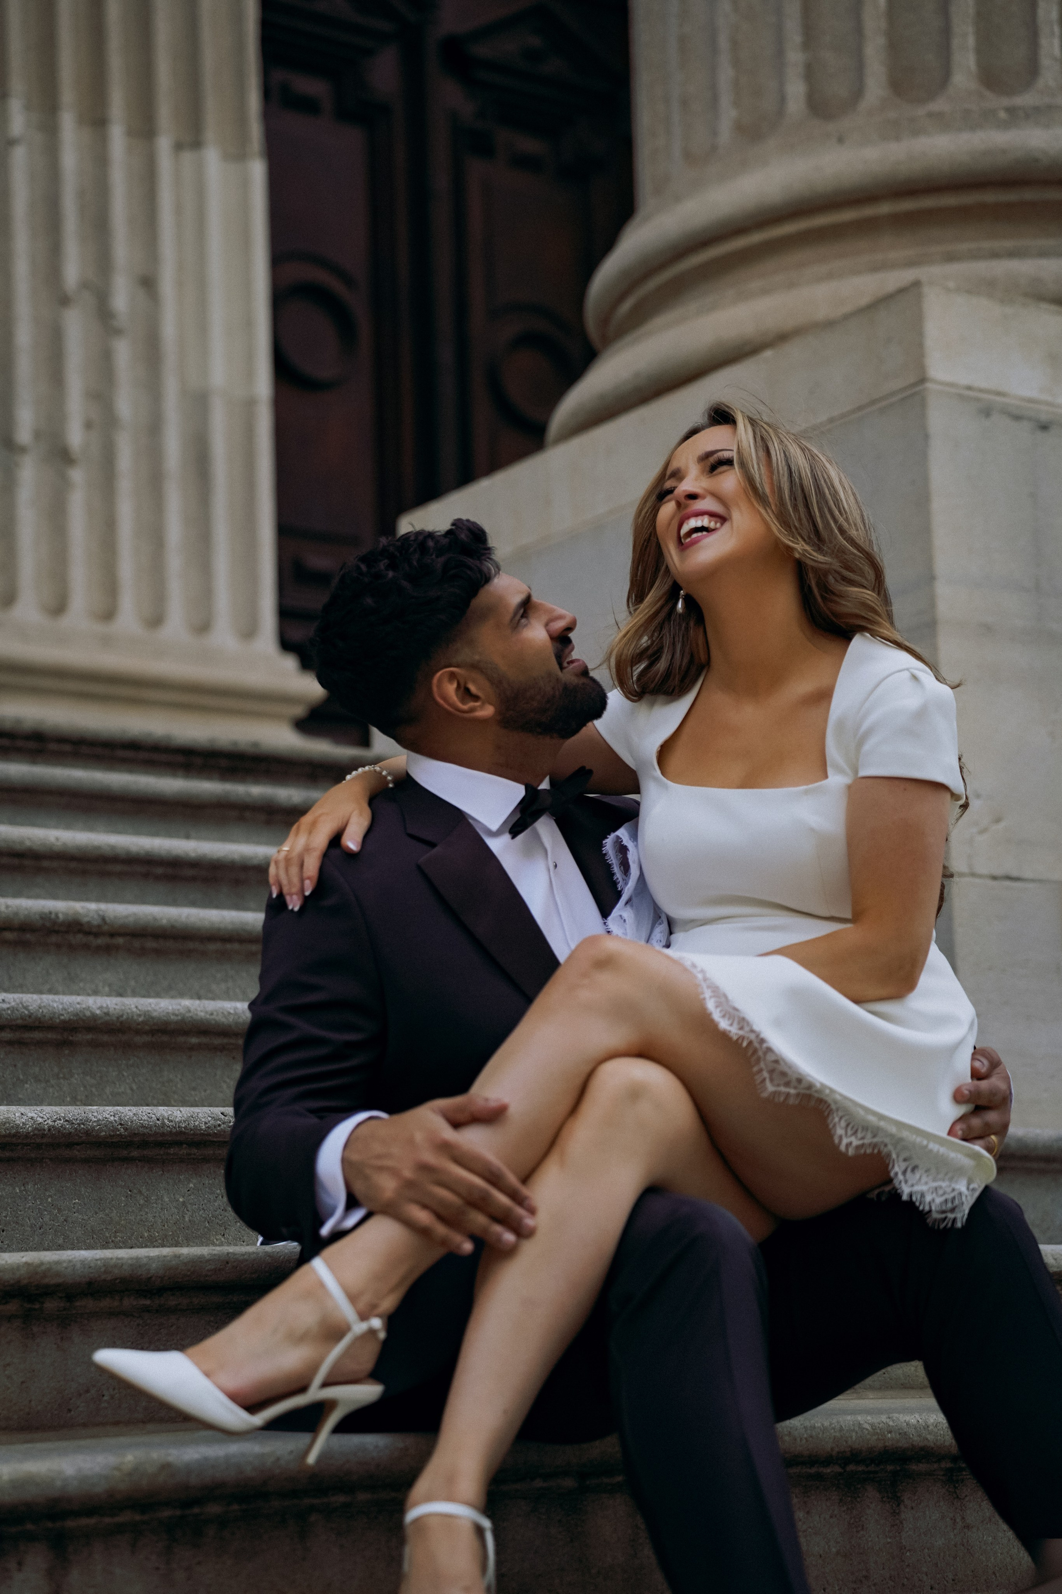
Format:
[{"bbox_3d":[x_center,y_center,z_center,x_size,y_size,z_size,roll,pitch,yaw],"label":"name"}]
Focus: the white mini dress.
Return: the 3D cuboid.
[{"bbox_3d":[0.235,0.122,2.920,0.410,0.560,0.340,-8,-11,35],"label":"white mini dress"}]

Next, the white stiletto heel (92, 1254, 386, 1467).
[{"bbox_3d":[-0.223,0.435,2.530,0.230,0.155,0.080,31,-12,-17],"label":"white stiletto heel"}]

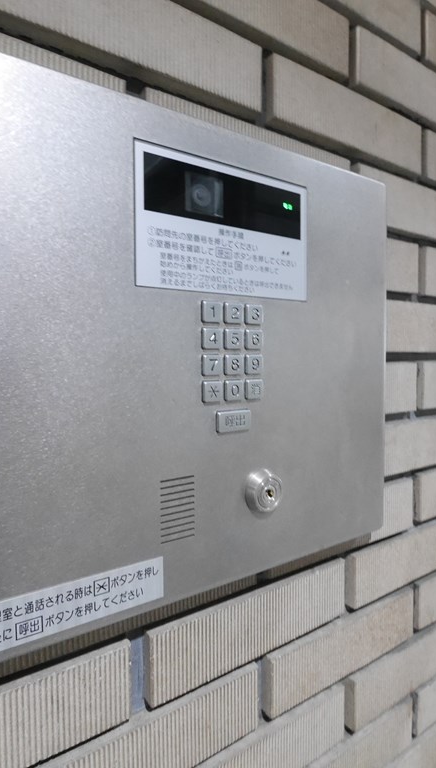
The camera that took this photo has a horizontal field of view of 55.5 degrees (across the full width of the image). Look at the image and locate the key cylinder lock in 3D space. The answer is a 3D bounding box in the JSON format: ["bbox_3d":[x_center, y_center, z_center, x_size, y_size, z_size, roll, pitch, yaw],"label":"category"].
[{"bbox_3d":[0.041,0.090,0.349,0.035,0.035,0.009,-2,3,-32],"label":"key cylinder lock"}]

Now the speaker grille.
[{"bbox_3d":[-0.030,0.094,0.311,0.028,0.047,0.004,-2,3,-32],"label":"speaker grille"}]

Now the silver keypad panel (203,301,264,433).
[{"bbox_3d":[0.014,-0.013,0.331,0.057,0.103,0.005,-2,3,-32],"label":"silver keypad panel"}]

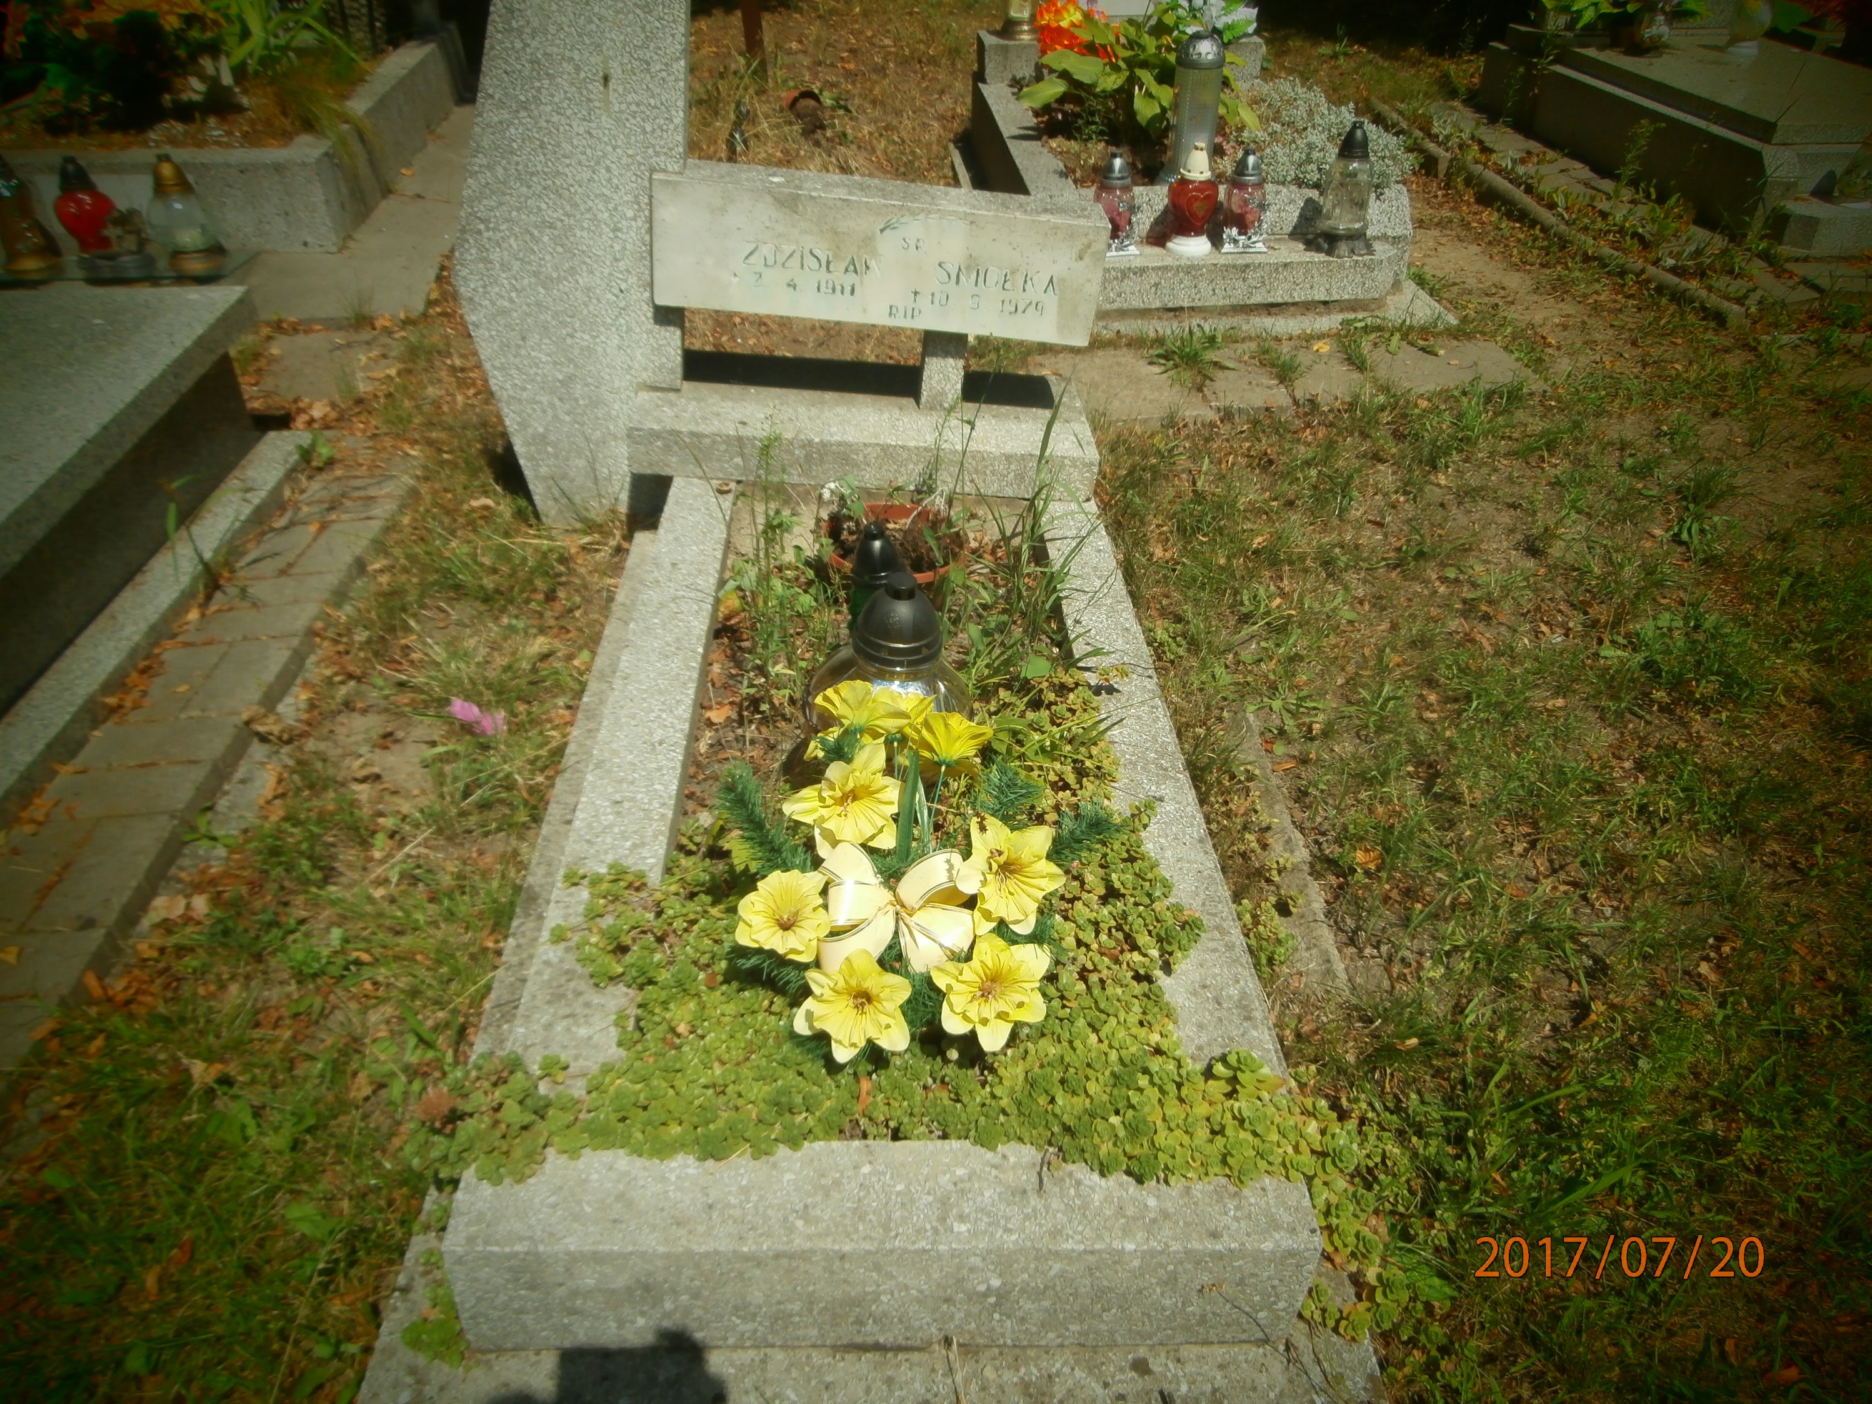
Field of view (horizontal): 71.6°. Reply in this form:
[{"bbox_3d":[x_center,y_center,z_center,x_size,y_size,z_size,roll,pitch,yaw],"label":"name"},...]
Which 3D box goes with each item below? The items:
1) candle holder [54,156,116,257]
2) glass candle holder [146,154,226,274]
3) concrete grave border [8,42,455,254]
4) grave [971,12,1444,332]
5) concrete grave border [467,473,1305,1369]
[{"bbox_3d":[-2.386,-1.380,3.621,0.130,0.253,0.125,0,35,0],"label":"candle holder"},{"bbox_3d":[-2.108,-1.367,3.630,0.151,0.304,0.151,0,35,0],"label":"glass candle holder"},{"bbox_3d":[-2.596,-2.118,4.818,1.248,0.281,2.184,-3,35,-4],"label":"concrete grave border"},{"bbox_3d":[0.742,-1.837,4.288,1.249,0.499,2.203,-2,35,-3],"label":"grave"},{"bbox_3d":[-0.068,0.097,1.847,0.775,0.172,1.608,-1,35,-1],"label":"concrete grave border"}]

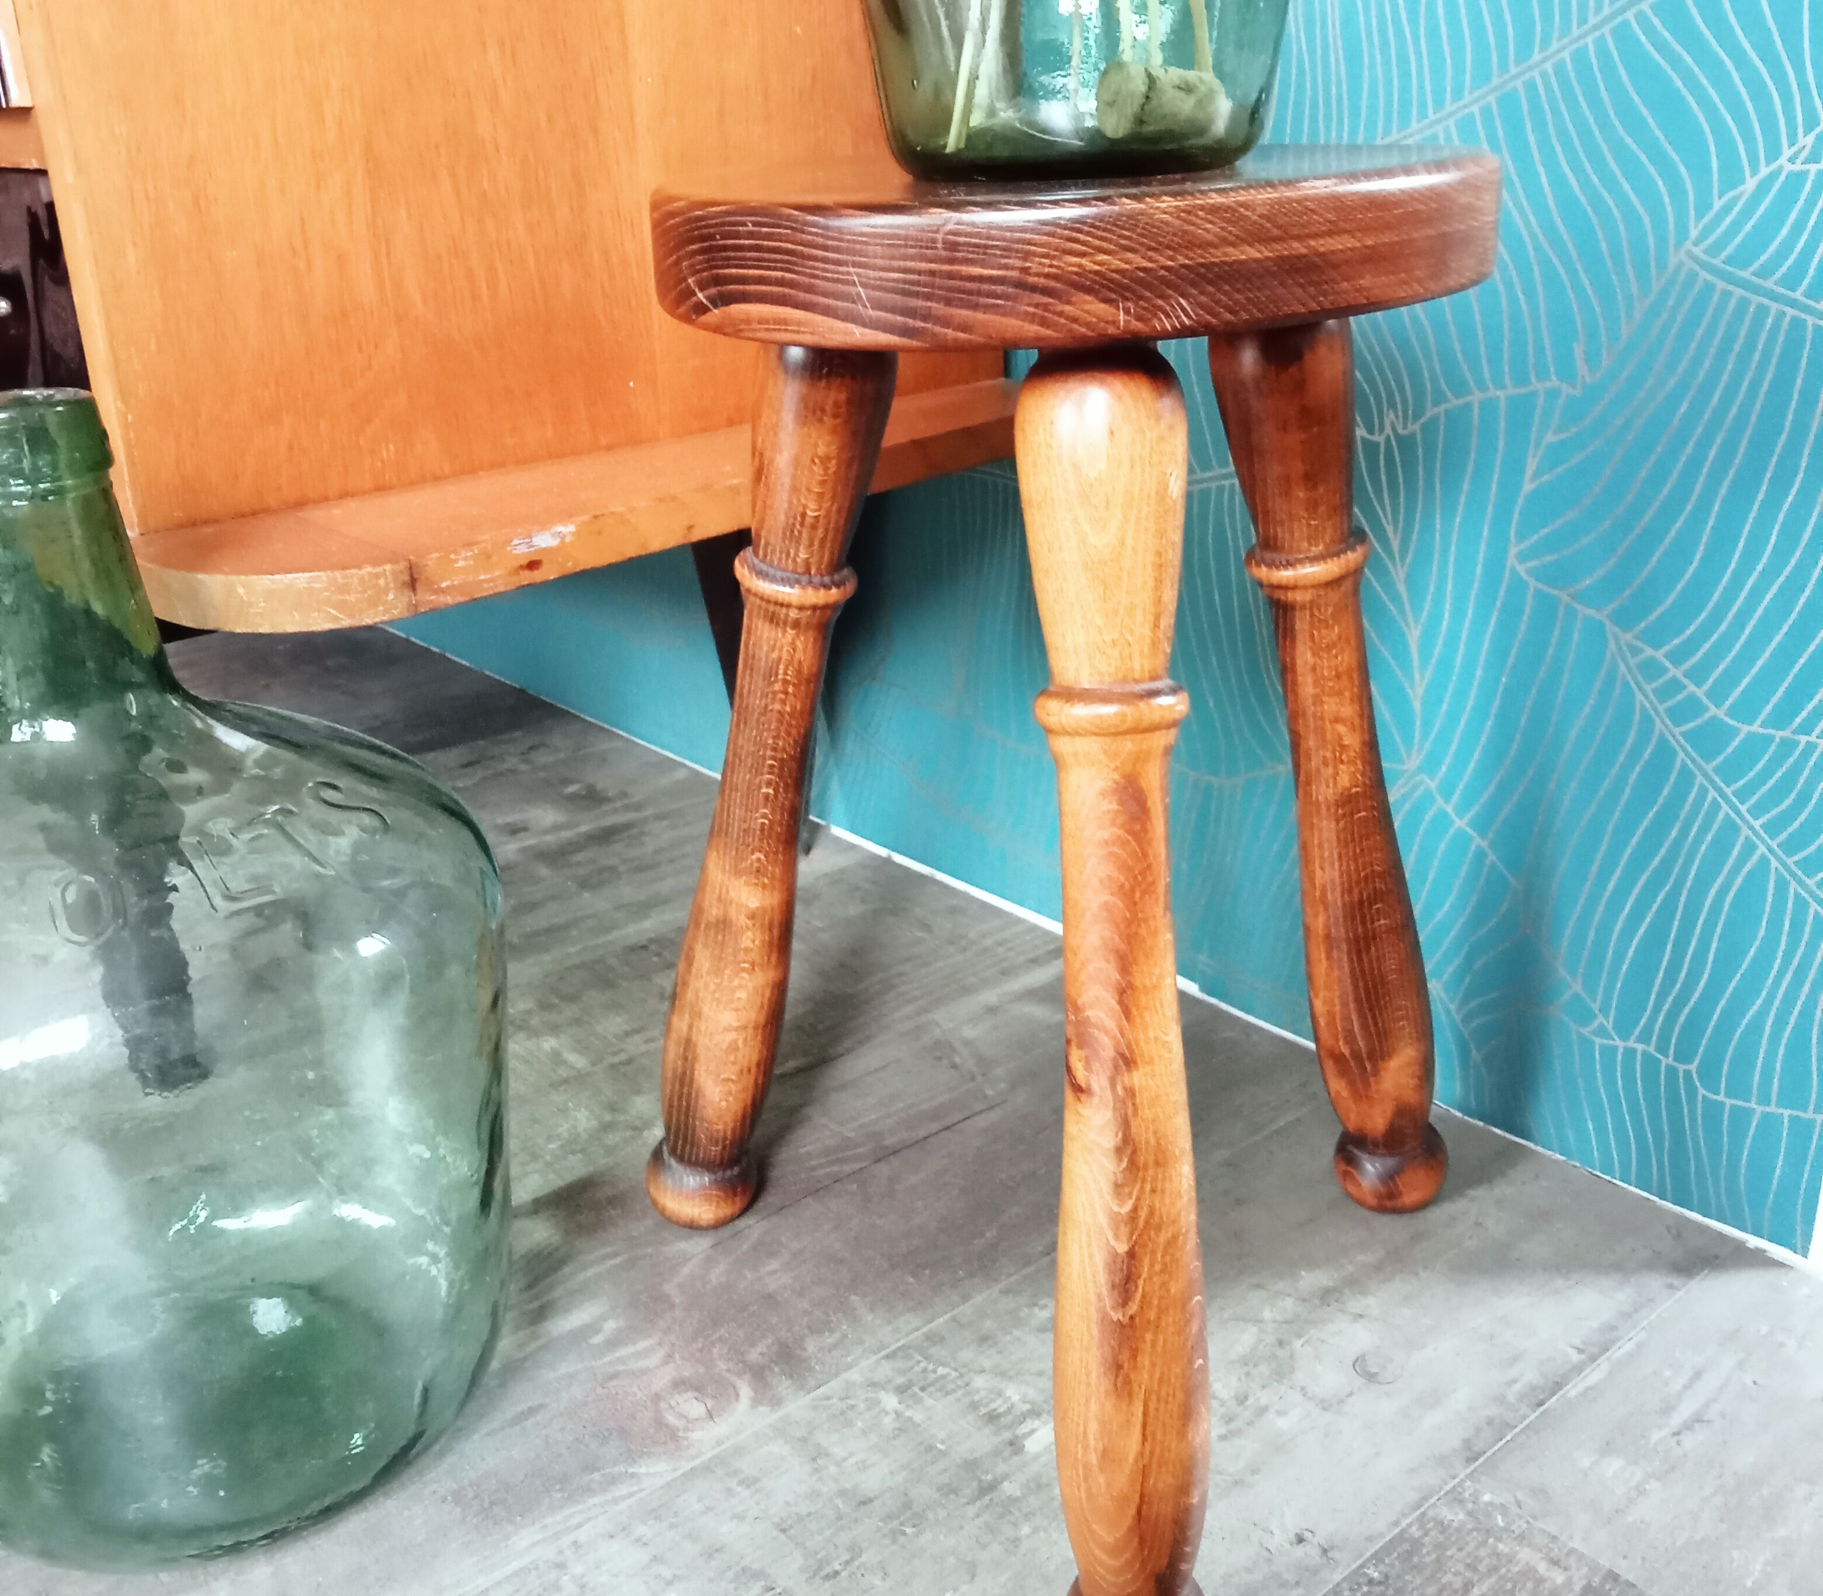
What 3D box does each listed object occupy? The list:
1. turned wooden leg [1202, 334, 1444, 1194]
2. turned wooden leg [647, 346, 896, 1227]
[{"bbox_3d":[0.172,-0.003,0.787,0.049,0.424,0.049,-27,30,-23],"label":"turned wooden leg"},{"bbox_3d":[-0.061,0.006,0.793,0.049,0.428,0.049,24,32,21],"label":"turned wooden leg"}]

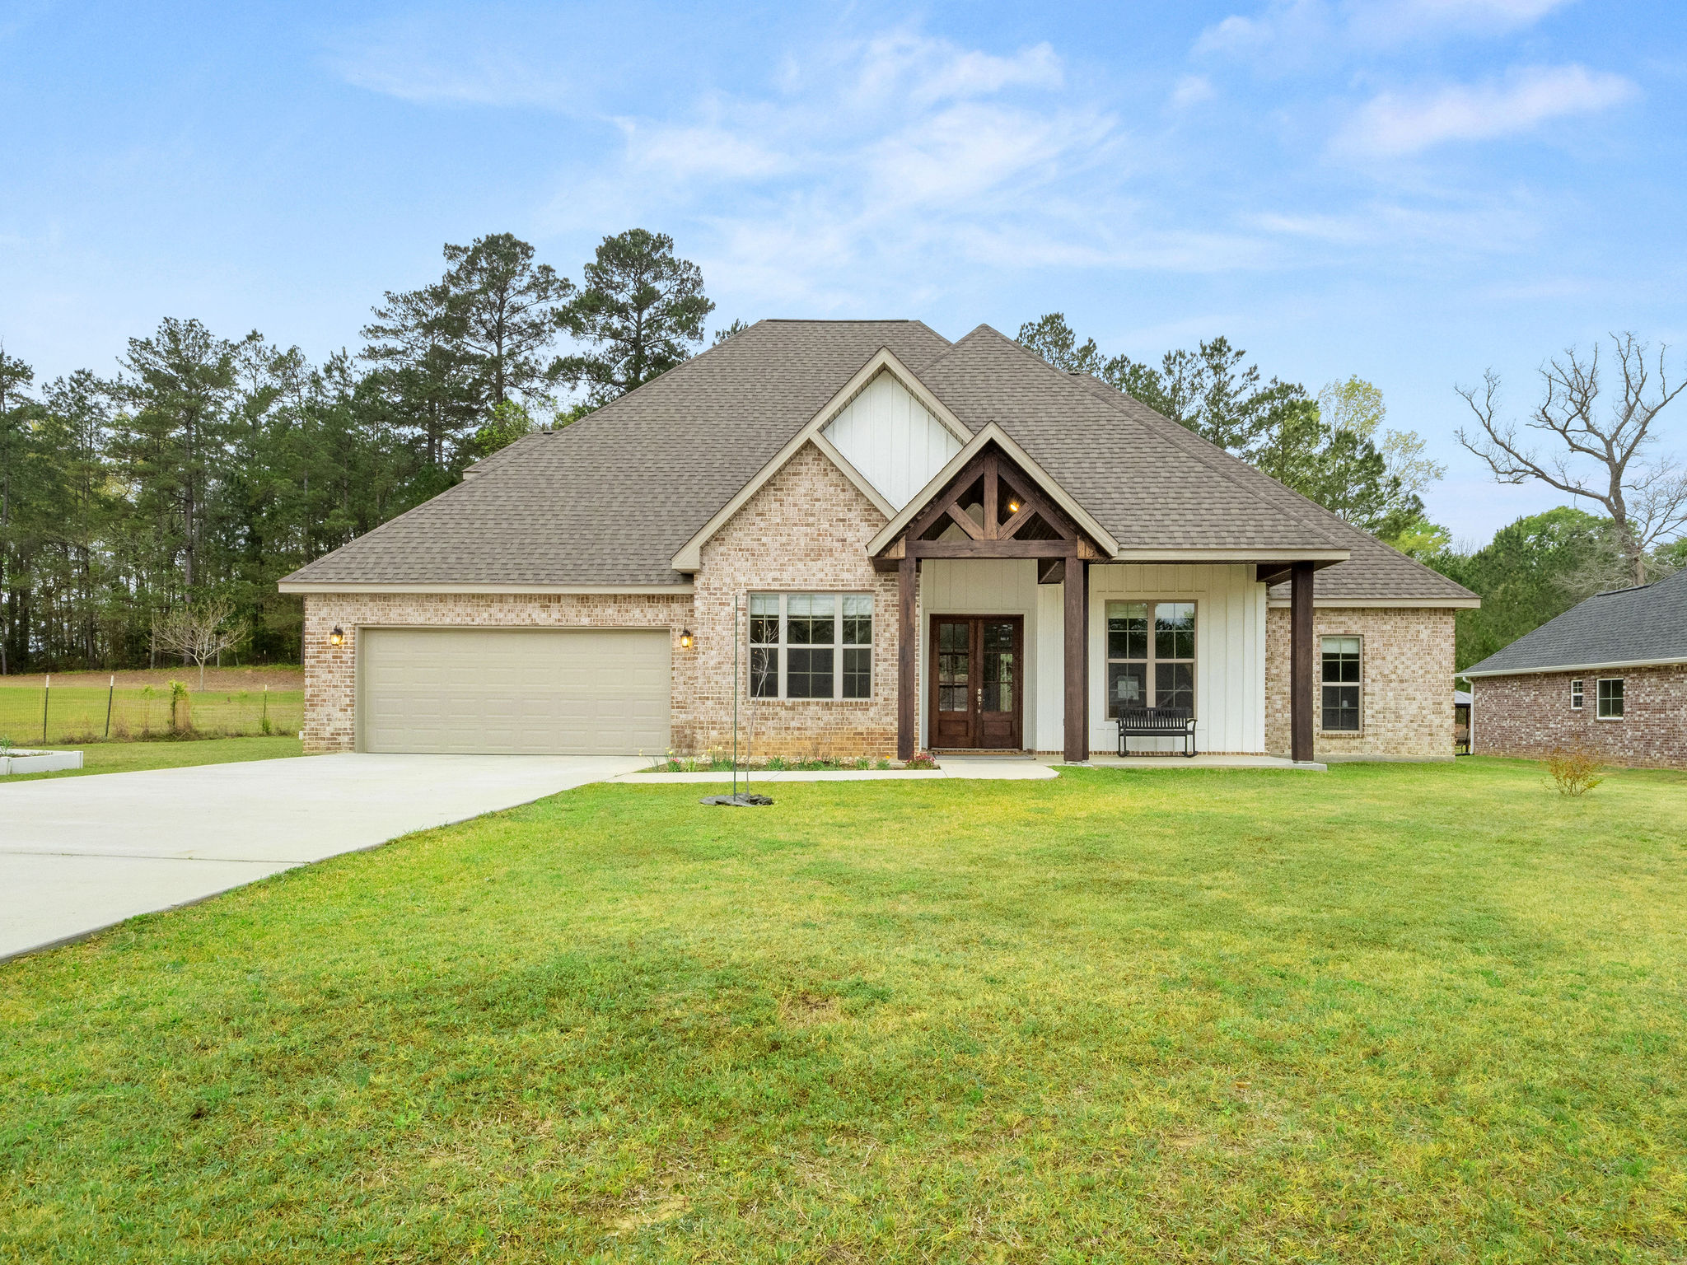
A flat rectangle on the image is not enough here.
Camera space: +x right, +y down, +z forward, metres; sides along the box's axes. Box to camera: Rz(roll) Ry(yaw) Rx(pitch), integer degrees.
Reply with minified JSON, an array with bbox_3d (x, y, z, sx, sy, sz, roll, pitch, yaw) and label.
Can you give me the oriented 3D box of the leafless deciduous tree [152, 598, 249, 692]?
[{"bbox_3d":[-28.260,0.520,38.500,3.600,4.100,3.600,0,-2,0],"label":"leafless deciduous tree"}]

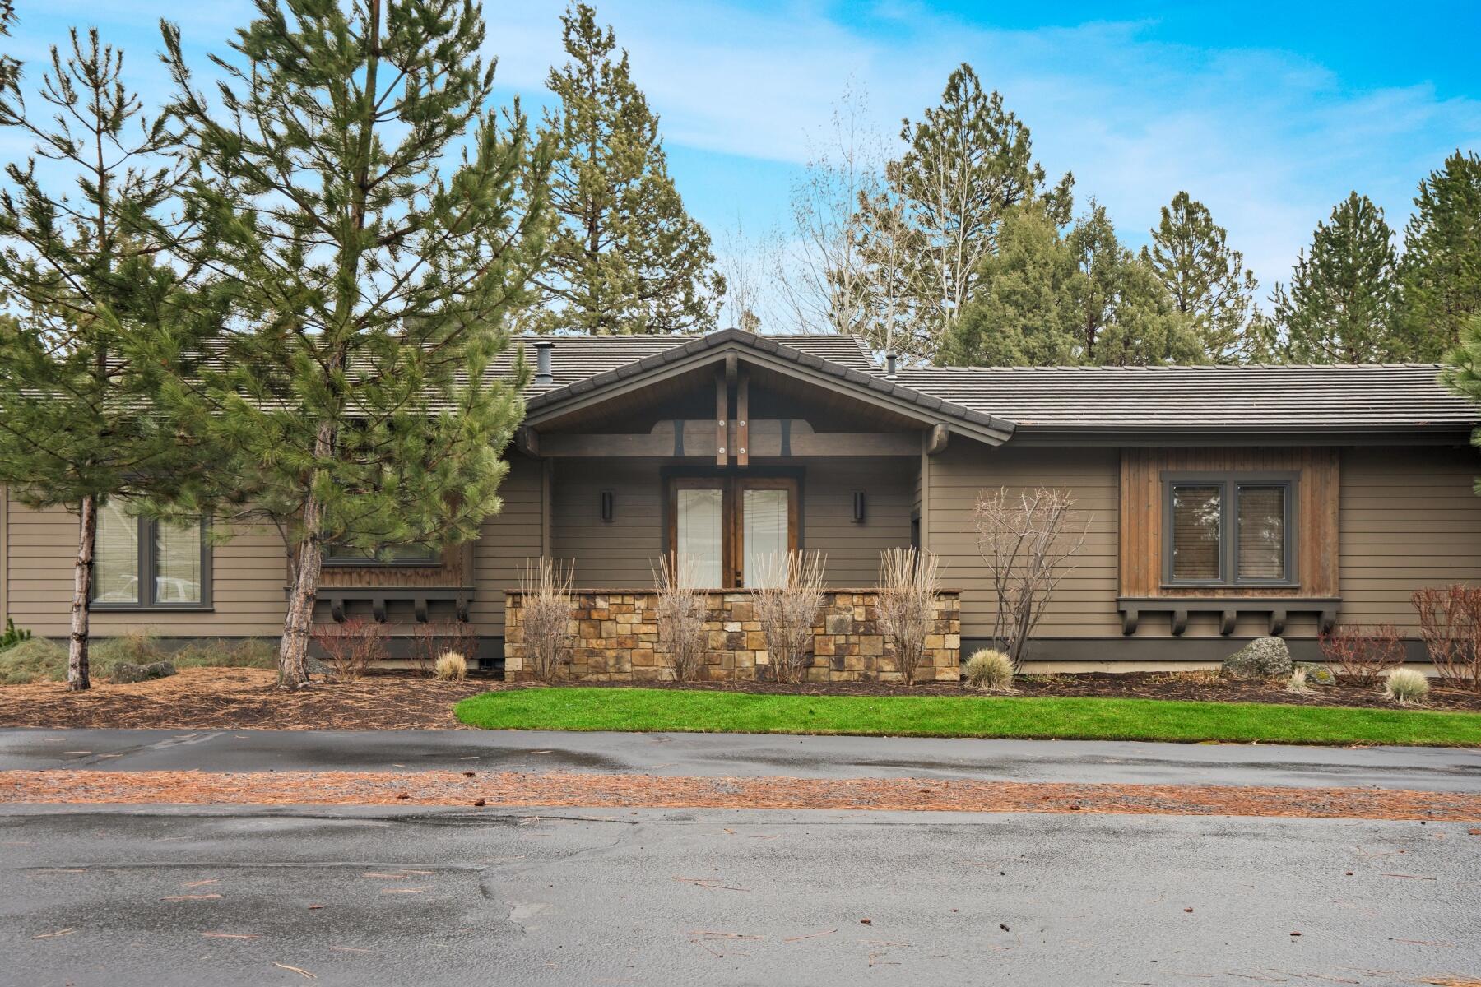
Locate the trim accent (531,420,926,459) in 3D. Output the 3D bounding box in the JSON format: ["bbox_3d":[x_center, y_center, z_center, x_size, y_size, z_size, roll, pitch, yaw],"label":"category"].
[{"bbox_3d":[-0.155,-0.735,17.600,5.151,0.511,0.200,0,-1,0],"label":"trim accent"}]

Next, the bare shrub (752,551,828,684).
[{"bbox_3d":[0.590,1.501,15.800,0.917,1.612,0.850,0,-1,0],"label":"bare shrub"}]

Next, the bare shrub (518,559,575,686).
[{"bbox_3d":[-2.334,1.524,15.900,0.685,1.510,0.700,0,-1,0],"label":"bare shrub"}]

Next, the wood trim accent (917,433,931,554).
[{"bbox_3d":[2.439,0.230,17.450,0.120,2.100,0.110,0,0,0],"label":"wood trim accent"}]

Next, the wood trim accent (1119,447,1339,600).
[{"bbox_3d":[6.443,0.396,17.330,2.880,2.000,0.200,0,0,0],"label":"wood trim accent"}]

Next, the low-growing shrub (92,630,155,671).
[{"bbox_3d":[-8.050,2.087,17.200,0.937,0.605,0.850,0,-1,0],"label":"low-growing shrub"}]

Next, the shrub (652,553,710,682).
[{"bbox_3d":[-0.729,1.508,16.100,0.740,1.620,0.680,0,0,0],"label":"shrub"}]

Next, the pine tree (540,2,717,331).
[{"bbox_3d":[-3.206,-4.929,38.000,5.444,18.479,5.300,0,-1,0],"label":"pine tree"}]

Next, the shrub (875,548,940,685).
[{"bbox_3d":[2.007,1.468,15.750,0.761,1.662,0.750,0,-1,0],"label":"shrub"}]

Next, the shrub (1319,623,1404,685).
[{"bbox_3d":[7.639,1.980,16.200,1.054,0.769,0.950,0,-1,0],"label":"shrub"}]

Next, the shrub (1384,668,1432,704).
[{"bbox_3d":[7.297,2.108,14.400,0.506,0.393,0.500,0,-1,0],"label":"shrub"}]

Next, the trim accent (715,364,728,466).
[{"bbox_3d":[-0.244,-1.007,17.350,0.145,1.310,0.190,0,0,0],"label":"trim accent"}]

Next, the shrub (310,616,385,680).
[{"bbox_3d":[-5.043,2.005,16.950,0.980,0.820,0.900,0,0,0],"label":"shrub"}]

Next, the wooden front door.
[{"bbox_3d":[-0.099,0.962,18.700,1.857,2.417,0.120,0,-1,0],"label":"wooden front door"}]

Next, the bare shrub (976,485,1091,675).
[{"bbox_3d":[3.743,1.115,16.900,1.500,2.400,1.150,0,0,0],"label":"bare shrub"}]

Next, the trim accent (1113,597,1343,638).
[{"bbox_3d":[6.417,1.628,17.300,2.950,0.520,0.300,0,0,0],"label":"trim accent"}]

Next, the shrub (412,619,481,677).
[{"bbox_3d":[-3.836,2.021,17.150,0.880,0.760,0.800,0,0,0],"label":"shrub"}]

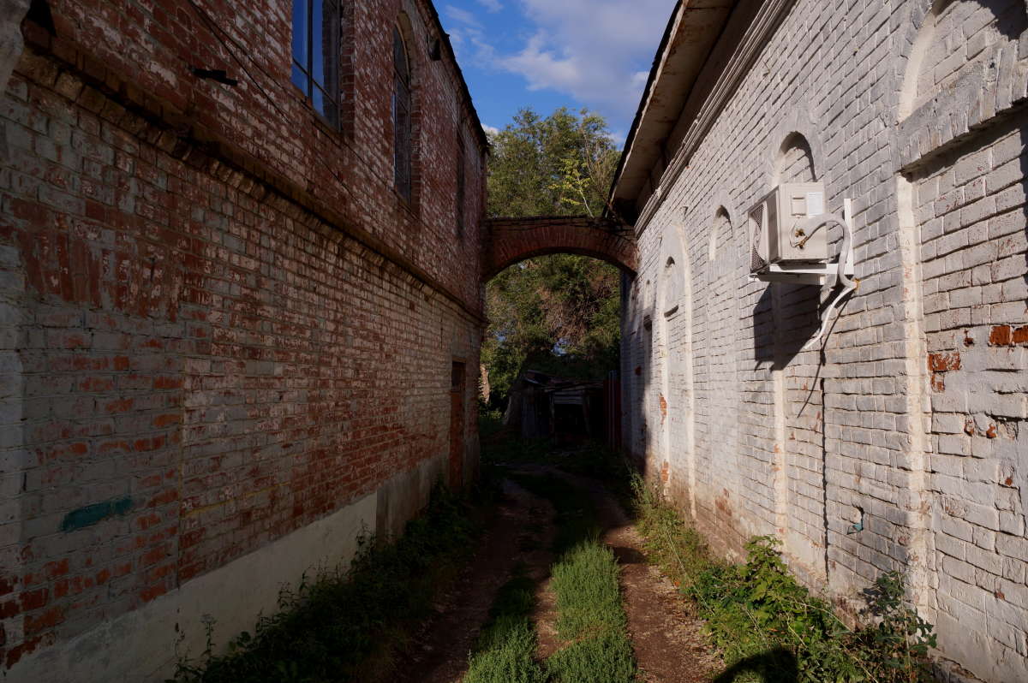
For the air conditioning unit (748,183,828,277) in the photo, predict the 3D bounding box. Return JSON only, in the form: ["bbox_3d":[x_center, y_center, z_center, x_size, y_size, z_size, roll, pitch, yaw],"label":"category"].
[{"bbox_3d":[1.721,-0.690,4.890,0.263,0.437,0.696,-1,-3,3],"label":"air conditioning unit"}]

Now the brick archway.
[{"bbox_3d":[0.879,-1.802,15.265,3.020,1.120,0.800,-1,-3,3],"label":"brick archway"}]

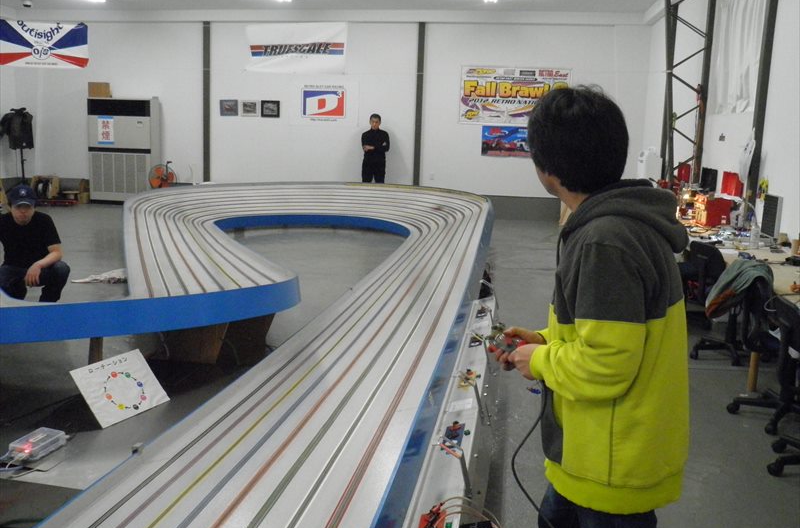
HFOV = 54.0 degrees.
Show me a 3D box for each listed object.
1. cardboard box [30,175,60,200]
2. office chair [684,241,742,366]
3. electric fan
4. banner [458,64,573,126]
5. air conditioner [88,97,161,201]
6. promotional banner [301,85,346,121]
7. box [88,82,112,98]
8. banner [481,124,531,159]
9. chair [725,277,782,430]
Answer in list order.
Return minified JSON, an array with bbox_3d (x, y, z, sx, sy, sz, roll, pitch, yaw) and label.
[{"bbox_3d":[-6.421,-1.376,14.235,0.500,0.420,0.400,1,10,-5],"label":"cardboard box"},{"bbox_3d":[2.281,0.234,5.412,0.560,0.830,0.540,-3,11,-29],"label":"office chair"},{"bbox_3d":[-4.119,-1.363,13.655,0.521,0.818,0.350,0,10,-10],"label":"electric fan"},{"bbox_3d":[1.964,-2.882,13.549,1.867,0.982,0.020,3,10,9],"label":"banner"},{"bbox_3d":[-4.903,-1.984,14.062,1.173,1.854,0.410,3,10,9],"label":"air conditioner"},{"bbox_3d":[-1.377,-2.889,14.097,0.843,0.610,0.020,3,10,9],"label":"promotional banner"},{"bbox_3d":[-5.244,-3.050,13.890,0.415,0.282,0.250,2,9,0],"label":"box"},{"bbox_3d":[1.908,-2.127,13.681,0.980,0.503,0.020,3,10,9],"label":"banner"},{"bbox_3d":[2.054,0.451,4.220,0.560,0.780,0.540,0,10,-12],"label":"chair"}]

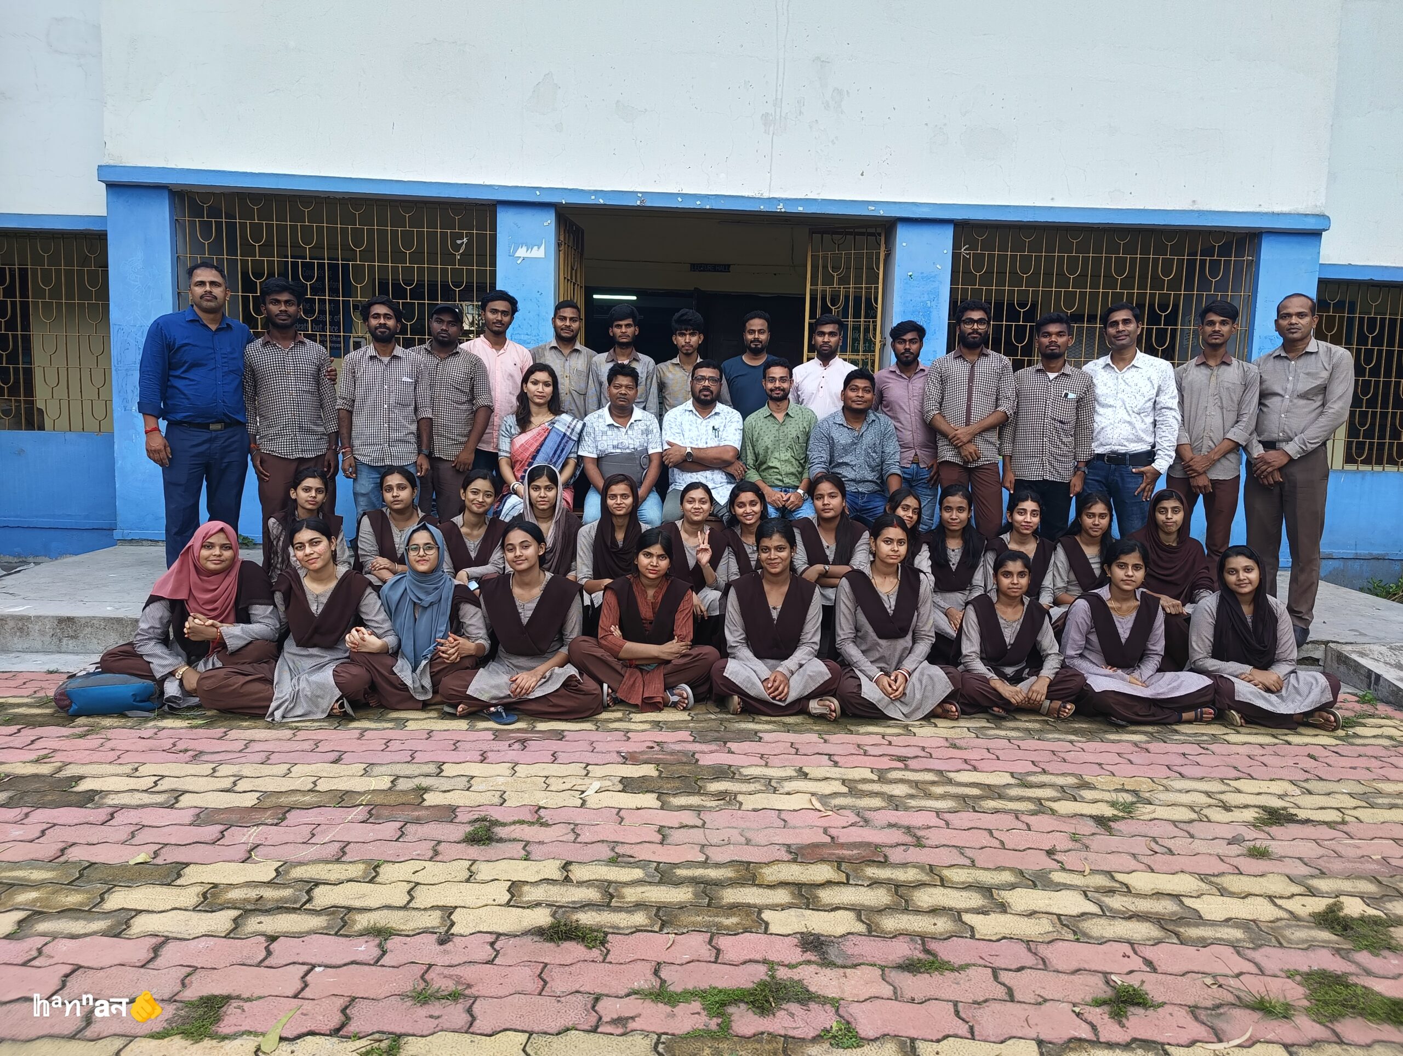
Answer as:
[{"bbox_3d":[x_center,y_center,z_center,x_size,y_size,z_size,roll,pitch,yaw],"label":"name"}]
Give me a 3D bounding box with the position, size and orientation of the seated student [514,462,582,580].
[{"bbox_3d":[-0.754,0.174,4.508,0.460,0.947,0.620,1,6,-6],"label":"seated student"}]

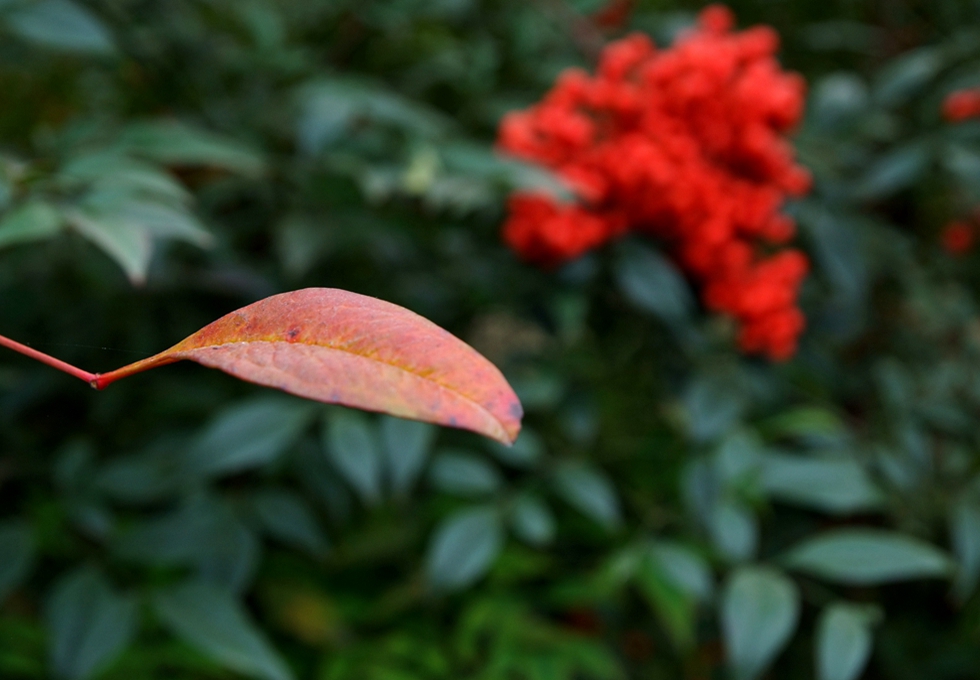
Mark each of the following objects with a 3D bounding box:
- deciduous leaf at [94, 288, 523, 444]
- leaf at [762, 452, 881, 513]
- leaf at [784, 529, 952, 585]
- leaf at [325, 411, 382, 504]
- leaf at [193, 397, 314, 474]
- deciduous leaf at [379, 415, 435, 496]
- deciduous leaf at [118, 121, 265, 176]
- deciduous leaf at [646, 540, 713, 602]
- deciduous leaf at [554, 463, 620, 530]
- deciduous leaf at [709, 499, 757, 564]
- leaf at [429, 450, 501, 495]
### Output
[{"bbox_3d":[-0.039,0.006,0.290,0.090,0.013,0.028,8,45,0],"label":"deciduous leaf"},{"bbox_3d":[0.126,0.055,0.520,0.048,0.008,0.023,14,47,12],"label":"leaf"},{"bbox_3d":[0.122,0.070,0.440,0.053,0.007,0.018,3,53,7],"label":"leaf"},{"bbox_3d":[-0.045,0.037,0.455,0.017,0.038,0.006,-16,-19,-1],"label":"leaf"},{"bbox_3d":[-0.098,0.040,0.560,0.056,0.009,0.024,-30,51,-12],"label":"leaf"},{"bbox_3d":[-0.028,0.035,0.455,0.017,0.038,0.006,2,-19,1],"label":"deciduous leaf"},{"bbox_3d":[-0.100,-0.064,0.455,0.050,0.008,0.017,12,42,8],"label":"deciduous leaf"},{"bbox_3d":[0.062,0.076,0.450,0.029,0.006,0.016,41,59,20],"label":"deciduous leaf"},{"bbox_3d":[0.039,0.063,0.550,0.020,0.008,0.042,-32,63,-27],"label":"deciduous leaf"},{"bbox_3d":[0.095,0.074,0.530,0.020,0.007,0.031,-15,53,-9],"label":"deciduous leaf"},{"bbox_3d":[-0.009,0.045,0.460,0.026,0.006,0.016,14,50,23],"label":"leaf"}]

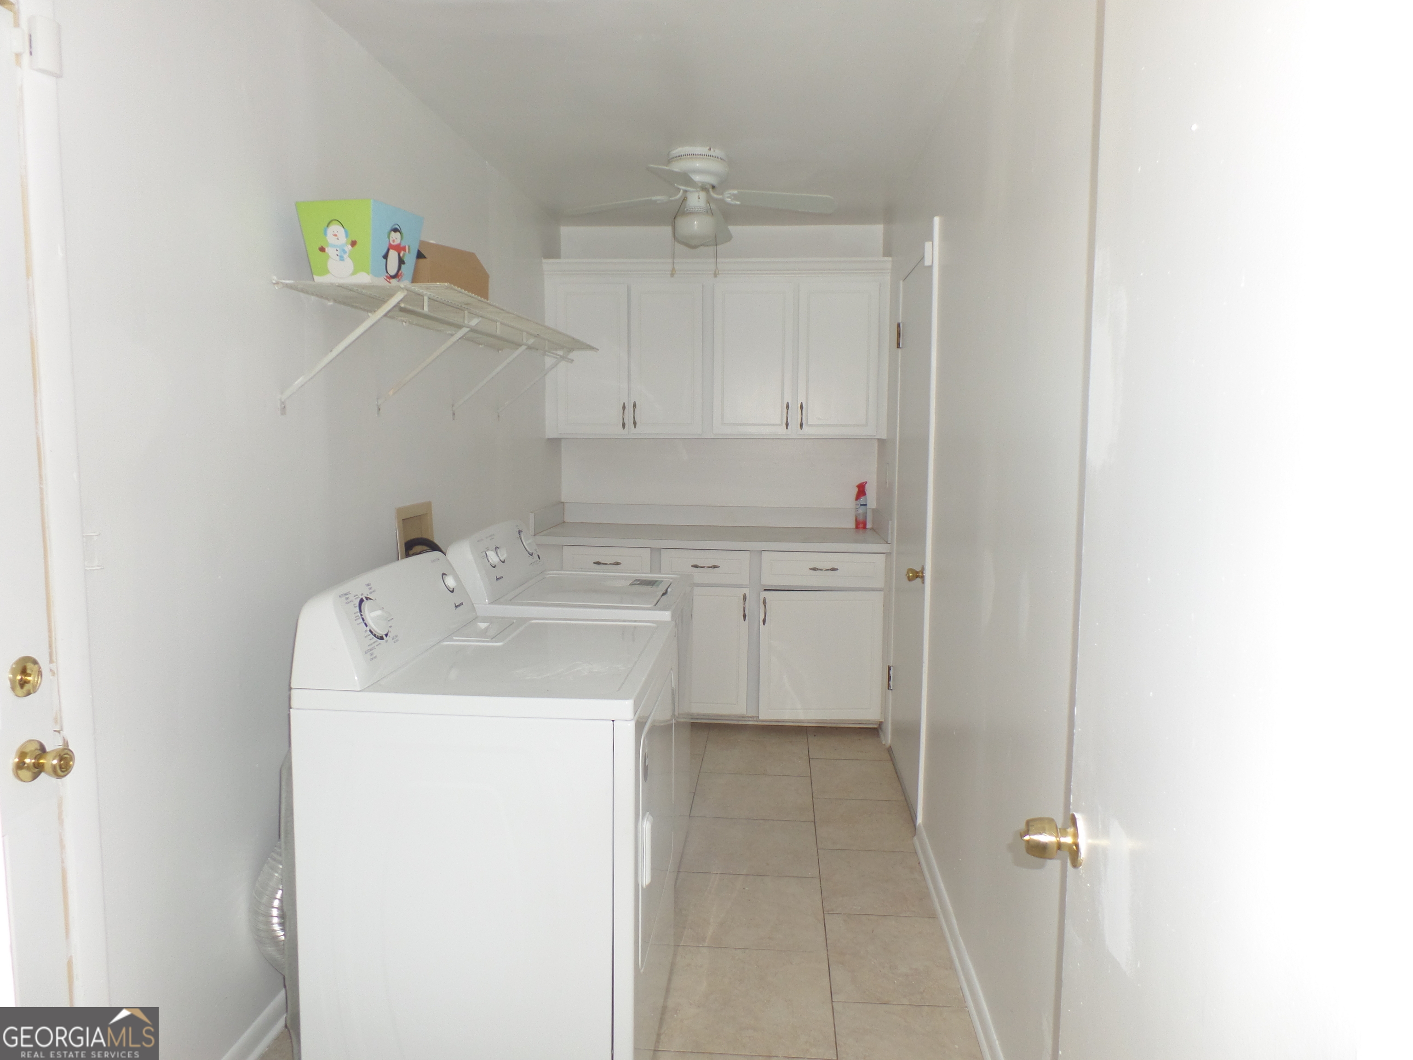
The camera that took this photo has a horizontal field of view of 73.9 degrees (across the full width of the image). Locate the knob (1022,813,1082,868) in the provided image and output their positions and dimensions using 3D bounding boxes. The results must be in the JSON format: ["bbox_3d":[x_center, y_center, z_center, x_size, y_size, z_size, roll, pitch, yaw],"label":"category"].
[{"bbox_3d":[0.429,0.384,1.168,0.068,0.065,0.065,2,6,9],"label":"knob"}]

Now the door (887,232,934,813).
[{"bbox_3d":[0.825,-0.003,3.749,0.045,2.048,0.820,1,6,5],"label":"door"}]

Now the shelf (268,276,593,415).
[{"bbox_3d":[-0.729,-0.513,3.070,0.404,0.305,1.780,1,6,4],"label":"shelf"}]

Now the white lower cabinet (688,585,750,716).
[{"bbox_3d":[-0.011,0.589,4.534,0.422,0.640,0.020,1,6,4],"label":"white lower cabinet"}]

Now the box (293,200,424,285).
[{"bbox_3d":[-0.857,-0.690,2.323,0.208,0.192,0.205,2,6,14],"label":"box"}]

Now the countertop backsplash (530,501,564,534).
[{"bbox_3d":[-0.813,-0.059,4.841,0.023,0.107,0.610,1,6,5],"label":"countertop backsplash"}]

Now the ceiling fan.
[{"bbox_3d":[-0.037,-1.263,3.596,1.070,0.360,1.070,1,6,5],"label":"ceiling fan"}]

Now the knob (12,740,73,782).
[{"bbox_3d":[-1.031,0.363,1.469,0.060,0.065,0.065,1,6,4],"label":"knob"}]

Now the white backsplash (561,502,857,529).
[{"bbox_3d":[0.059,-0.074,4.882,1.600,0.104,0.020,1,6,4],"label":"white backsplash"}]

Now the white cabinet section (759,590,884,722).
[{"bbox_3d":[0.550,0.598,4.455,0.579,0.620,0.020,1,6,5],"label":"white cabinet section"}]

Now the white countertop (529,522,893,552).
[{"bbox_3d":[0.035,0.034,4.743,1.687,0.042,0.615,1,6,4],"label":"white countertop"}]

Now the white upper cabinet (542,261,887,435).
[{"bbox_3d":[0.053,-0.899,4.764,1.687,0.865,0.380,1,6,4],"label":"white upper cabinet"}]

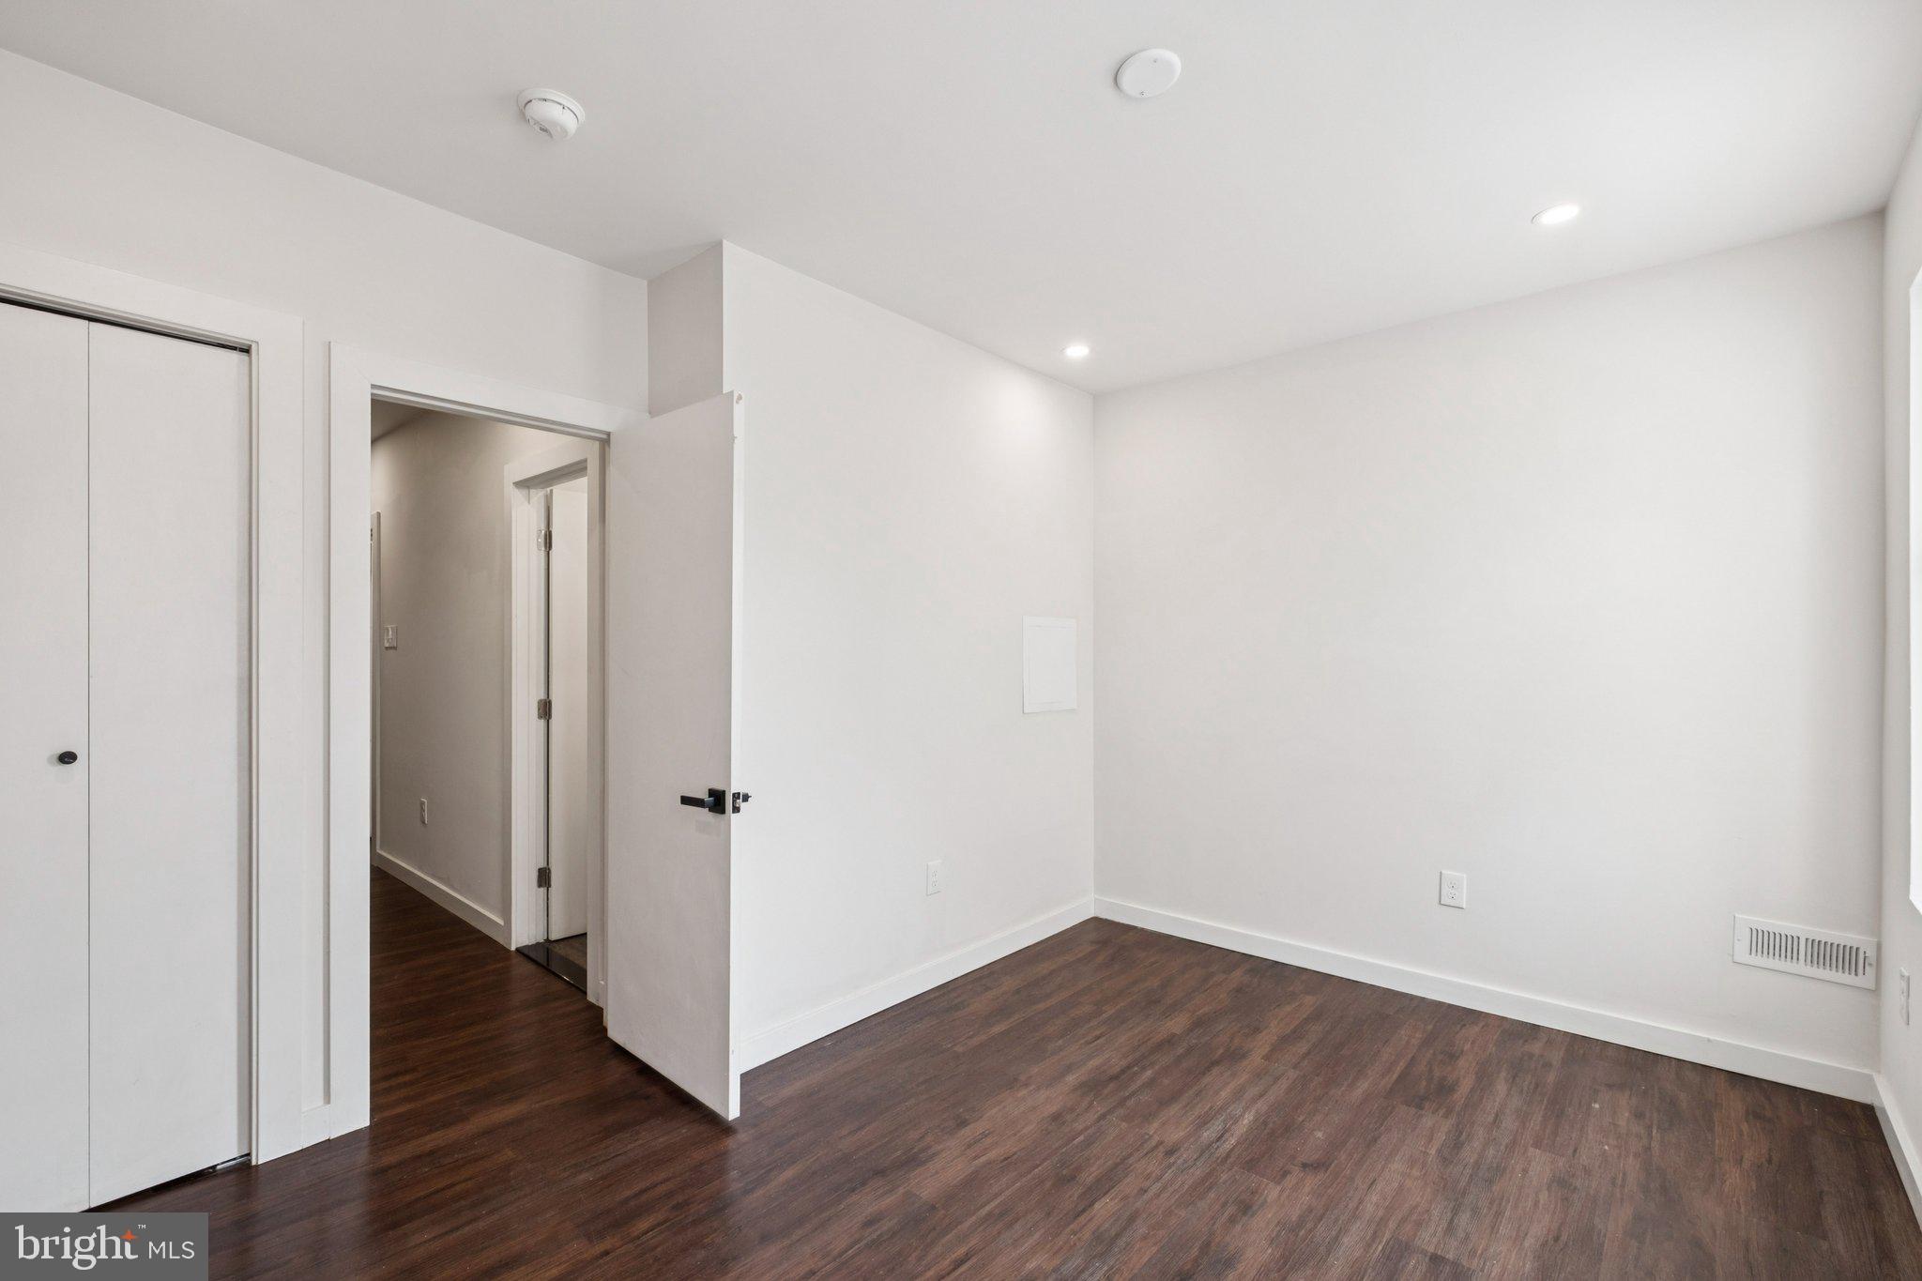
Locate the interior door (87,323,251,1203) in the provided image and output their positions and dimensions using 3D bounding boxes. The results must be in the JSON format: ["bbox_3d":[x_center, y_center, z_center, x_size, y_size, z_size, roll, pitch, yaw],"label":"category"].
[{"bbox_3d":[-1.936,0.290,1.969,0.035,2.040,0.286,0,0,42],"label":"interior door"}]

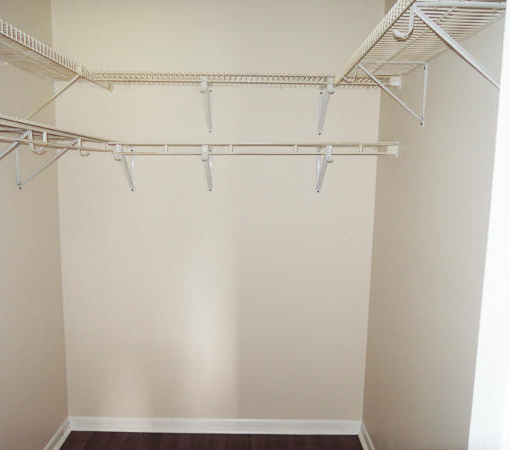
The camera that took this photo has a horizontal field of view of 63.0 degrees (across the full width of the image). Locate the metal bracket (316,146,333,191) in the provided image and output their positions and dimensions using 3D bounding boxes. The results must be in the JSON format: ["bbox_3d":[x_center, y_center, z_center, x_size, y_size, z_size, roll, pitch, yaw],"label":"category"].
[{"bbox_3d":[0.361,-0.284,2.169,0.027,0.249,0.309,1,8,0],"label":"metal bracket"}]

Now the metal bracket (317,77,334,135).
[{"bbox_3d":[0.361,-0.595,2.128,0.027,0.247,0.309,1,8,0],"label":"metal bracket"}]

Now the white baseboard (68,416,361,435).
[{"bbox_3d":[-0.235,1.214,2.513,1.770,0.090,0.015,1,8,0],"label":"white baseboard"}]

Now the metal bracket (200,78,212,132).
[{"bbox_3d":[-0.242,-0.603,2.123,0.027,0.238,0.309,1,8,0],"label":"metal bracket"}]

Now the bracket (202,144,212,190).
[{"bbox_3d":[-0.244,-0.288,2.165,0.027,0.243,0.309,1,8,0],"label":"bracket"}]

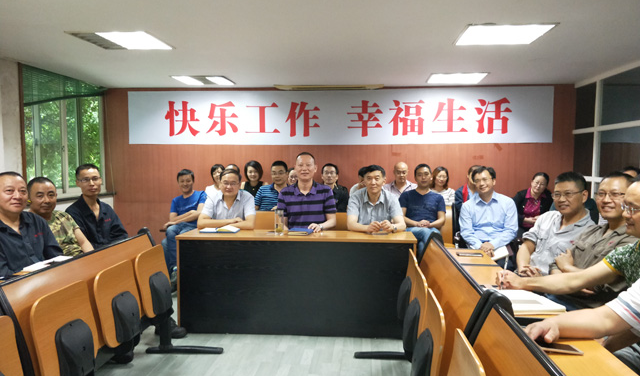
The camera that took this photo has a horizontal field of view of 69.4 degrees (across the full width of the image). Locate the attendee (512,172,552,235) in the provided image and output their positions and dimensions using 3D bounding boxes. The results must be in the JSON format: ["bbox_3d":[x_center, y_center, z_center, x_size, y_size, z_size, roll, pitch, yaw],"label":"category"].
[{"bbox_3d":[2.310,0.454,5.033,0.460,1.231,0.720,1,3,20],"label":"attendee"}]

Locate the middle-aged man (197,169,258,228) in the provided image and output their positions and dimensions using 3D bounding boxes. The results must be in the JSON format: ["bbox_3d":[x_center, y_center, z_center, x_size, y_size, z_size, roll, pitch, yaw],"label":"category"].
[{"bbox_3d":[-0.822,0.476,4.183,0.530,1.283,0.700,0,3,-2],"label":"middle-aged man"}]

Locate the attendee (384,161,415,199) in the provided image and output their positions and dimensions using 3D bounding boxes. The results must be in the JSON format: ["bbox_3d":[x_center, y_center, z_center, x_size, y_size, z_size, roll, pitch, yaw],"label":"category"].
[{"bbox_3d":[0.932,0.377,5.379,0.480,1.346,0.720,0,3,6],"label":"attendee"}]

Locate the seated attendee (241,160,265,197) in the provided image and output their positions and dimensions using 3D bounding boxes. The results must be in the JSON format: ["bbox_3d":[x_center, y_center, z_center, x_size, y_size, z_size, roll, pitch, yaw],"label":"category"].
[{"bbox_3d":[-0.751,0.368,5.329,0.420,1.369,0.700,0,3,-3],"label":"seated attendee"}]

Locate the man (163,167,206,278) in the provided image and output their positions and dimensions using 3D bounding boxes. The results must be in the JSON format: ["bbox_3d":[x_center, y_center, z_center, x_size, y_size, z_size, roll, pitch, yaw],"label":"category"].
[{"bbox_3d":[-1.348,0.442,4.882,0.480,1.272,0.720,0,3,5],"label":"man"}]

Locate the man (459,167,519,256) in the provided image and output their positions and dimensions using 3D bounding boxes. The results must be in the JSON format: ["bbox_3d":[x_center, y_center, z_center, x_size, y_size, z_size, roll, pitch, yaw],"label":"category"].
[{"bbox_3d":[1.458,0.472,4.033,0.520,1.307,0.750,1,3,20],"label":"man"}]

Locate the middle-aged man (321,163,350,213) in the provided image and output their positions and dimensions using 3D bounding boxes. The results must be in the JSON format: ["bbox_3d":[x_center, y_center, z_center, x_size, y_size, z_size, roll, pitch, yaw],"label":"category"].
[{"bbox_3d":[0.118,0.391,5.230,0.480,1.335,0.720,0,3,0],"label":"middle-aged man"}]

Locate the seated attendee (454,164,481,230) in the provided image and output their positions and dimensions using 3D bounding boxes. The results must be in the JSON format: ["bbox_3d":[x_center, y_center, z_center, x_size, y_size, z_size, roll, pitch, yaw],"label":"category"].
[{"bbox_3d":[1.727,0.408,5.131,0.480,1.313,0.720,1,3,14],"label":"seated attendee"}]

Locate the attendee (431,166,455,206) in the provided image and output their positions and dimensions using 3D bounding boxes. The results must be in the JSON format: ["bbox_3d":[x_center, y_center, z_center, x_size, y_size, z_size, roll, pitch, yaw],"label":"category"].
[{"bbox_3d":[1.382,0.403,5.331,0.440,1.299,0.720,0,3,9],"label":"attendee"}]

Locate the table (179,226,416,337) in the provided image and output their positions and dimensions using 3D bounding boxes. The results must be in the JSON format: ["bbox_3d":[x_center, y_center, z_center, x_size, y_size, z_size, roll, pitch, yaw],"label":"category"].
[{"bbox_3d":[-0.170,0.762,3.838,1.870,0.750,0.460,0,3,5],"label":"table"}]

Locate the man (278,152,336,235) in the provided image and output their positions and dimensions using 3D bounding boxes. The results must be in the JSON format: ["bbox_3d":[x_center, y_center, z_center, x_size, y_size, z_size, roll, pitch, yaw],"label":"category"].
[{"bbox_3d":[-0.123,0.397,4.229,0.540,1.435,0.720,0,3,0],"label":"man"}]

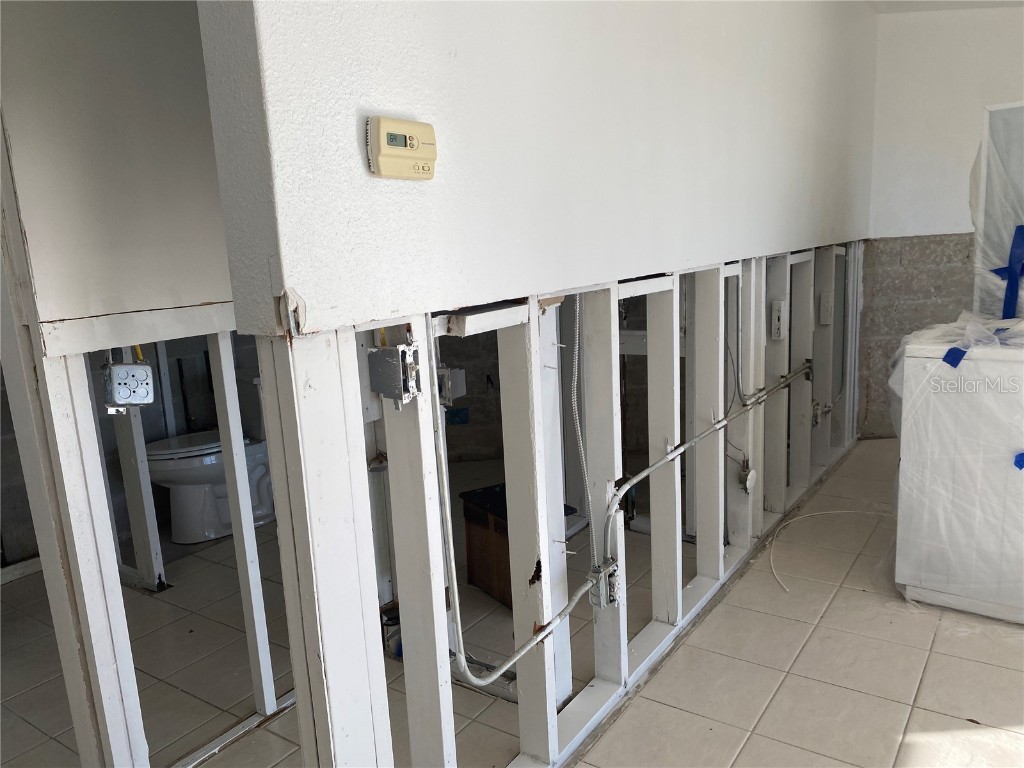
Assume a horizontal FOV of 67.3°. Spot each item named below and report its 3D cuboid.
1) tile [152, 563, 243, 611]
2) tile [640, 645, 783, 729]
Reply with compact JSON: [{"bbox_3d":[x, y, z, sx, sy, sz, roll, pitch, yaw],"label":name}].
[{"bbox_3d":[-1.261,0.843,3.183,0.333,0.010,0.333,4,12,35],"label":"tile"},{"bbox_3d":[0.598,0.895,2.284,0.333,0.010,0.333,4,12,35],"label":"tile"}]

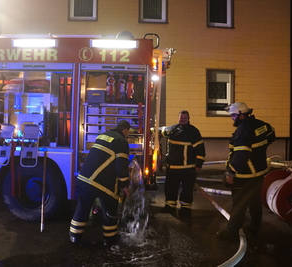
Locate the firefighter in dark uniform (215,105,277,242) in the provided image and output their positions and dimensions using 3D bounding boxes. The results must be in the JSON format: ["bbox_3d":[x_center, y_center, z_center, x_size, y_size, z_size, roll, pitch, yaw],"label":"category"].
[{"bbox_3d":[1.400,0.505,4.180,0.640,1.850,0.660,0,-1,37],"label":"firefighter in dark uniform"}]

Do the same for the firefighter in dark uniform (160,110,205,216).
[{"bbox_3d":[0.627,0.506,5.300,0.780,1.810,0.500,0,-1,21],"label":"firefighter in dark uniform"}]

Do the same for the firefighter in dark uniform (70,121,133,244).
[{"bbox_3d":[-0.622,0.642,3.970,0.740,1.600,0.640,1,-1,-44],"label":"firefighter in dark uniform"}]

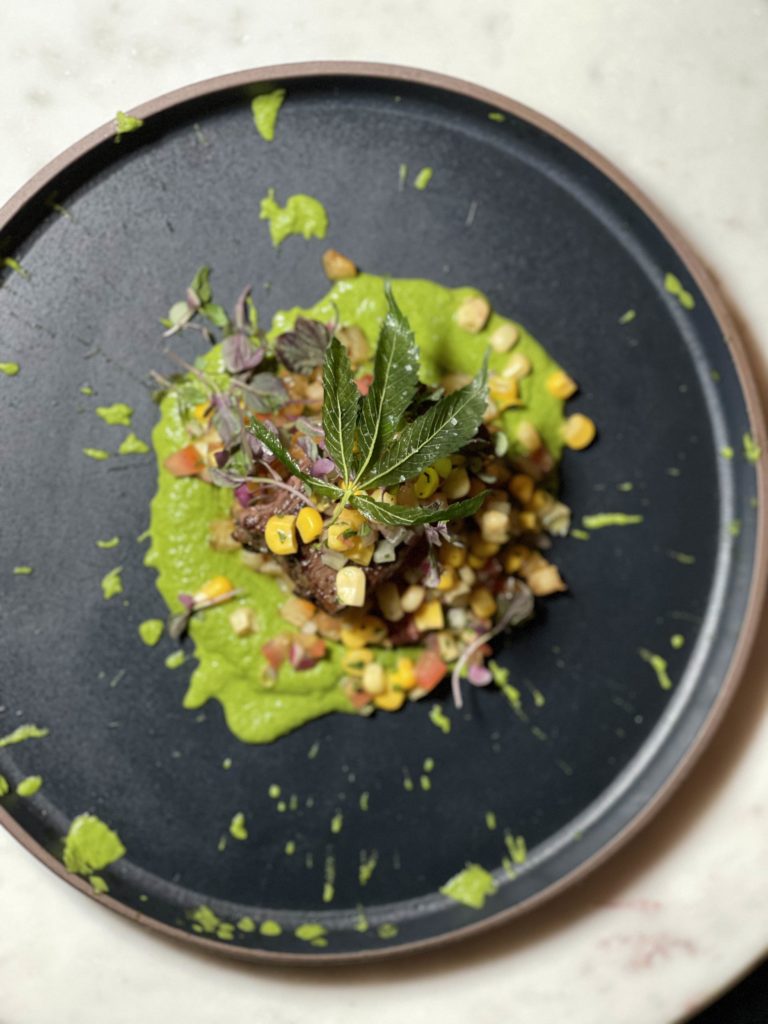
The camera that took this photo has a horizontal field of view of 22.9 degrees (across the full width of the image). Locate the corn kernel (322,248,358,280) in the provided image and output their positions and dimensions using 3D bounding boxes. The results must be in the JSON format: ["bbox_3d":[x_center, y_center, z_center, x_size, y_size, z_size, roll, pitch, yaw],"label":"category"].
[{"bbox_3d":[-0.013,-0.073,0.560,0.011,0.006,0.008,37,85,-12],"label":"corn kernel"}]

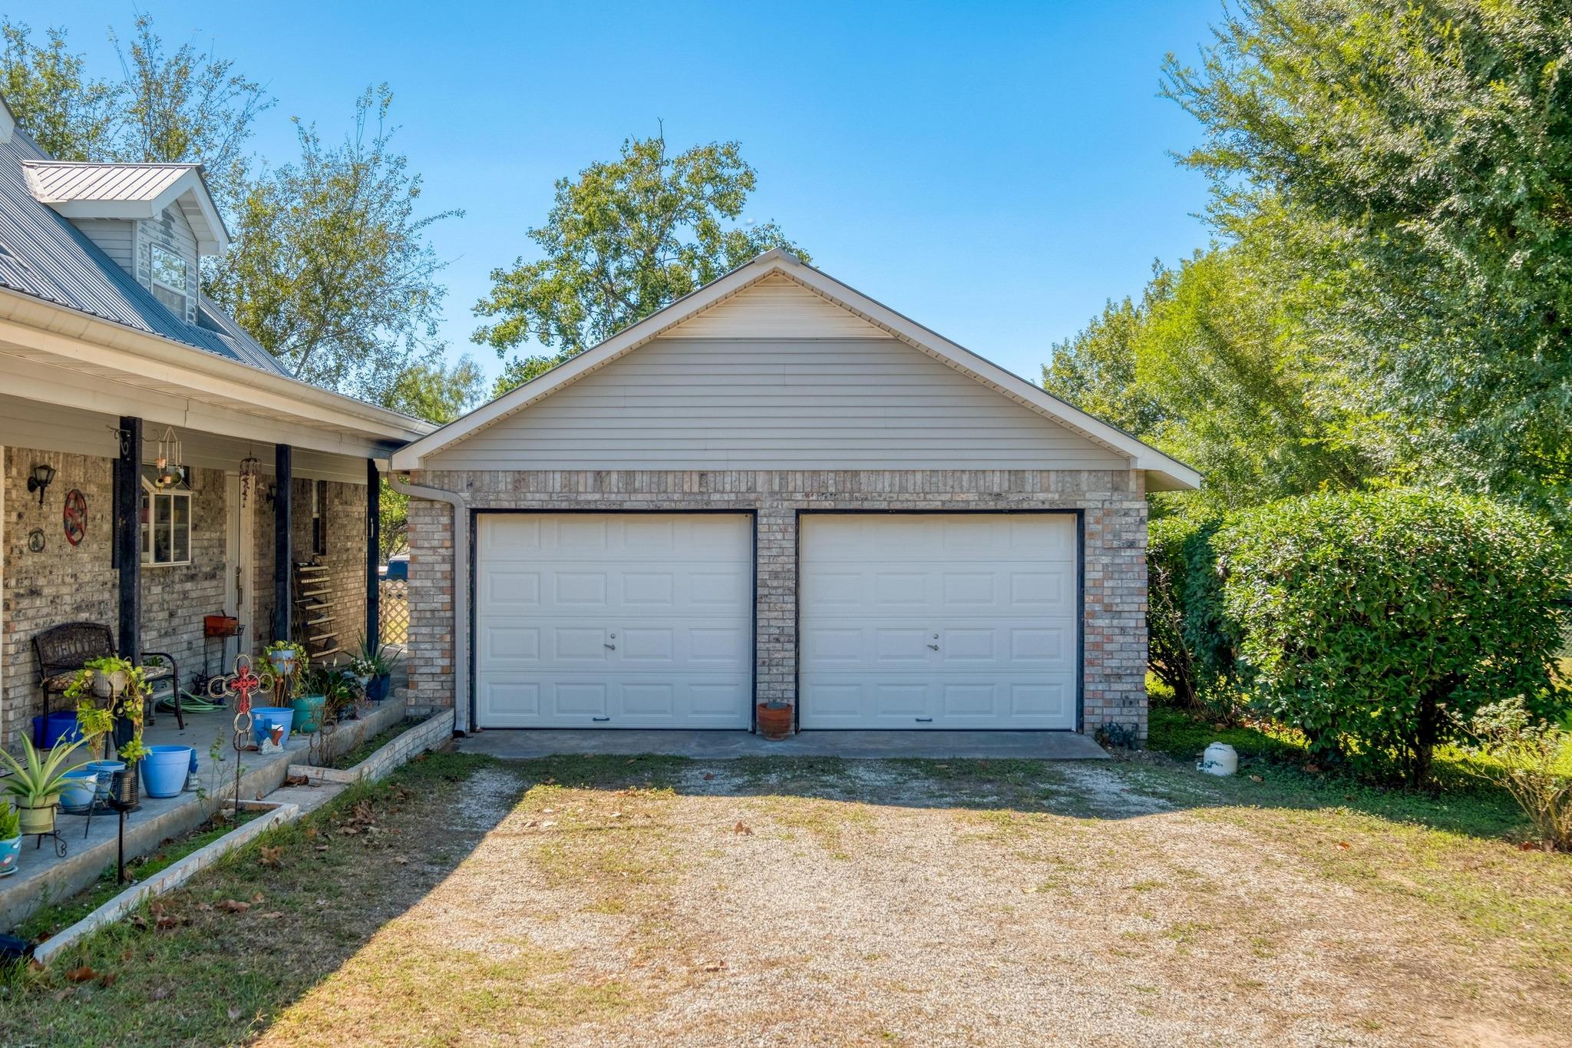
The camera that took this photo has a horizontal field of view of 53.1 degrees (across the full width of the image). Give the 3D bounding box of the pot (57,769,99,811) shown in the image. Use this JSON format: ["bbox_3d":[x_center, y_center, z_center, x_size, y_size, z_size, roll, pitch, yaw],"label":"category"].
[{"bbox_3d":[-3.940,1.488,8.750,0.225,0.200,0.225,0,0,-1],"label":"pot"}]

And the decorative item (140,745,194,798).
[{"bbox_3d":[-3.867,1.554,9.820,0.330,0.295,0.330,0,0,-1],"label":"decorative item"}]

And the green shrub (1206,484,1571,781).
[{"bbox_3d":[5.050,0.957,13.100,2.850,2.420,2.600,0,0,-1],"label":"green shrub"}]

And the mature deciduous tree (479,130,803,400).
[{"bbox_3d":[-2.700,-2.540,29.000,6.200,9.400,6.000,0,0,-1],"label":"mature deciduous tree"}]

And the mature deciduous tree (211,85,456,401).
[{"bbox_3d":[-7.500,-2.570,26.500,4.800,9.400,4.700,0,0,-1],"label":"mature deciduous tree"}]

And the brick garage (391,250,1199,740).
[{"bbox_3d":[0.060,-0.245,18.600,7.600,4.660,7.800,0,0,-1],"label":"brick garage"}]

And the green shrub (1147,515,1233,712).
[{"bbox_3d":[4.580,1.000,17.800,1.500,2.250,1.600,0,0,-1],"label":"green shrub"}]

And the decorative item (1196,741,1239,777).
[{"bbox_3d":[3.710,2.020,13.500,0.350,0.290,0.300,0,0,-1],"label":"decorative item"}]

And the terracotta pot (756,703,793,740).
[{"bbox_3d":[-0.110,1.872,14.900,0.330,0.320,0.330,0,0,-1],"label":"terracotta pot"}]

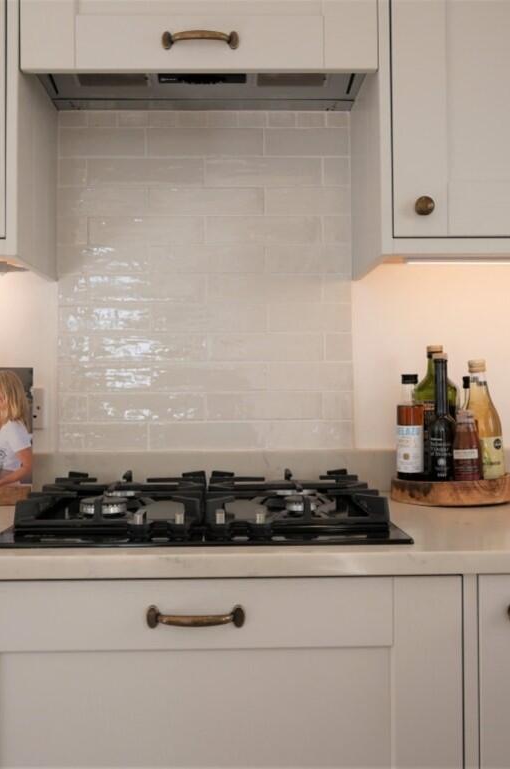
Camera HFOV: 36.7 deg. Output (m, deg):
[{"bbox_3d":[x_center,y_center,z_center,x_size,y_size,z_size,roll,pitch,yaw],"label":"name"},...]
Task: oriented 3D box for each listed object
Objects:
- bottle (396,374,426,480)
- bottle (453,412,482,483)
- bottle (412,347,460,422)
[{"bbox_3d":[0.296,0.082,1.461,0.051,0.202,0.051,0,-1,-1],"label":"bottle"},{"bbox_3d":[0.397,0.116,1.438,0.053,0.132,0.053,0,-1,-1],"label":"bottle"},{"bbox_3d":[0.360,0.052,1.528,0.088,0.265,0.085,0,-1,-1],"label":"bottle"}]

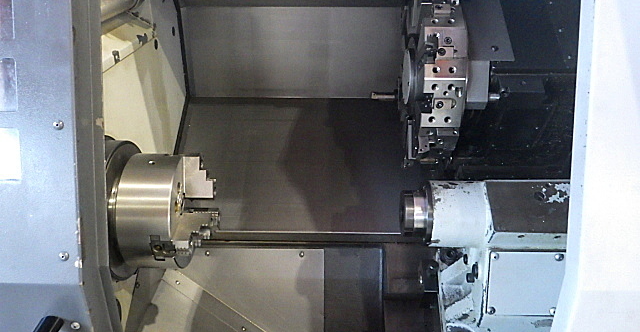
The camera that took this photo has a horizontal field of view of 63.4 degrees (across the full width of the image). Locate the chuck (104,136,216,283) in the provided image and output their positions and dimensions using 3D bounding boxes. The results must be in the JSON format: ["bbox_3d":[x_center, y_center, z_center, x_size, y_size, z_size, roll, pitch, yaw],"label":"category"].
[{"bbox_3d":[-0.307,0.088,1.015,0.200,0.250,0.250,0,5,0],"label":"chuck"}]

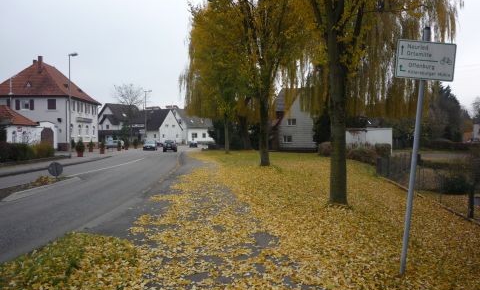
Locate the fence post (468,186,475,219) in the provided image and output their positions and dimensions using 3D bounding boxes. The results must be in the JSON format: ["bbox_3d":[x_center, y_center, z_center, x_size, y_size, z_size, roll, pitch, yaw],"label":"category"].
[{"bbox_3d":[4.694,1.146,9.000,0.090,0.710,0.090,0,1,7],"label":"fence post"}]

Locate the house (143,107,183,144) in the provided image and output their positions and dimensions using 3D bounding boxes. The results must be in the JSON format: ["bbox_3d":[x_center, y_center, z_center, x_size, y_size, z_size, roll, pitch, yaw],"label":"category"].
[{"bbox_3d":[-19.737,-4.559,113.000,7.800,8.800,8.000,1,1,35],"label":"house"}]

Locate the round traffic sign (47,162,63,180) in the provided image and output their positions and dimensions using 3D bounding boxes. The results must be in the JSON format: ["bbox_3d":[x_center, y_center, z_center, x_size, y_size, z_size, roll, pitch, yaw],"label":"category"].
[{"bbox_3d":[-7.525,1.034,18.000,0.600,0.720,0.090,0,1,-8],"label":"round traffic sign"}]

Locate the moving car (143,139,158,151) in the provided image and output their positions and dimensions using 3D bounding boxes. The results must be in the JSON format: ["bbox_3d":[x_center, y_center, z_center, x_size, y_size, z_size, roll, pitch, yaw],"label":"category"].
[{"bbox_3d":[-12.494,0.070,61.800,1.720,1.480,4.100,0,1,-6],"label":"moving car"}]

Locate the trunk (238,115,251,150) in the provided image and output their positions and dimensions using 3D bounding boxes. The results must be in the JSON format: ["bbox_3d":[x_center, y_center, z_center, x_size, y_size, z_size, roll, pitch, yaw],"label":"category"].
[{"bbox_3d":[0.787,-1.746,63.500,1.200,4.900,1.200,0,1,0],"label":"trunk"}]

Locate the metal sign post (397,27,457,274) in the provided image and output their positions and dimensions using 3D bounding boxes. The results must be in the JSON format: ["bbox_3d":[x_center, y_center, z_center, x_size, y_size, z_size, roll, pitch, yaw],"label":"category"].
[{"bbox_3d":[2.089,0.064,5.280,0.700,2.944,0.090,6,0,3],"label":"metal sign post"}]

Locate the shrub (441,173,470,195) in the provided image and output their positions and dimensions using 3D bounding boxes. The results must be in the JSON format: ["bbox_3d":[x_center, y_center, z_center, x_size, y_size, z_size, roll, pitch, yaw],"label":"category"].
[{"bbox_3d":[6.411,1.169,13.200,0.880,0.630,0.800,0,1,0],"label":"shrub"}]

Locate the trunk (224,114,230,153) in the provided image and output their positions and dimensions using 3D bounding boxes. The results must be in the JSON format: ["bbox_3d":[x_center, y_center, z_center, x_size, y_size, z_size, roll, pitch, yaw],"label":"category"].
[{"bbox_3d":[-1.417,-1.247,50.300,0.520,4.350,0.520,0,1,0],"label":"trunk"}]

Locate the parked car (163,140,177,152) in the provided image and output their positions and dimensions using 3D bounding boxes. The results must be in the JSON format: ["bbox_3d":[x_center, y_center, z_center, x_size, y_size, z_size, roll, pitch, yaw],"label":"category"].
[{"bbox_3d":[-9.106,0.143,57.800,1.760,1.650,4.100,0,1,-7],"label":"parked car"}]

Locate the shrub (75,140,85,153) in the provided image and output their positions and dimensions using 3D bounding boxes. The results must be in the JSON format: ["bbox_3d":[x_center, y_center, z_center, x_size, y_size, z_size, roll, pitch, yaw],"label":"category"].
[{"bbox_3d":[-13.938,0.079,38.700,0.800,1.200,0.800,0,1,0],"label":"shrub"}]

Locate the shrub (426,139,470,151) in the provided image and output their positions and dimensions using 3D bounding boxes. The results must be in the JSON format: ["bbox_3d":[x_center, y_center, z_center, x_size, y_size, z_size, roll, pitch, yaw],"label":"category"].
[{"bbox_3d":[28.390,0.014,61.000,6.000,1.550,1.300,0,1,0],"label":"shrub"}]

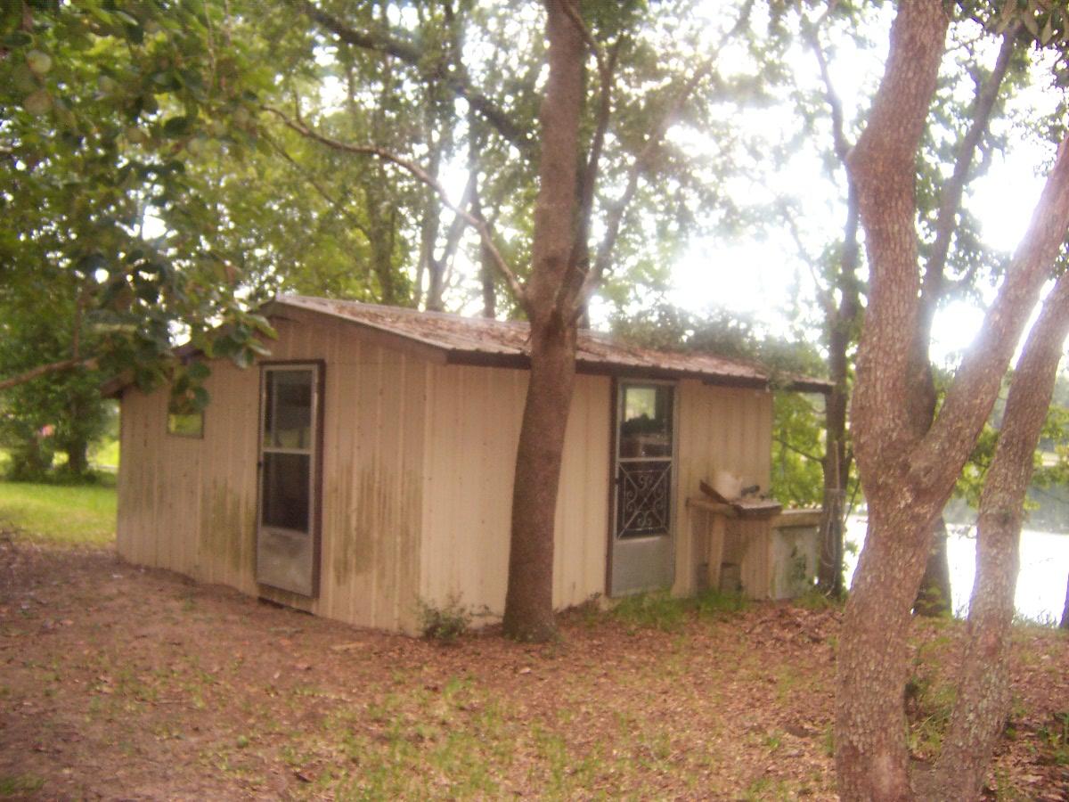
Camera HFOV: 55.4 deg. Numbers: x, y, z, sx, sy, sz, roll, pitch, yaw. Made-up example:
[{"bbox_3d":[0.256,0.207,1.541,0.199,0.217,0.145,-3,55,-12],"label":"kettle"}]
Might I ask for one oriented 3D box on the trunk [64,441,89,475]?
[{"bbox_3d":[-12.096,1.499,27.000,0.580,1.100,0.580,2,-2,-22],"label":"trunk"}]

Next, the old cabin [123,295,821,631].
[{"bbox_3d":[-0.963,0.585,11.732,5.400,2.880,6.490,3,-3,-44],"label":"old cabin"}]

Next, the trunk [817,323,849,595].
[{"bbox_3d":[3.333,0.633,11.400,0.330,3.100,0.330,1,-2,16],"label":"trunk"}]

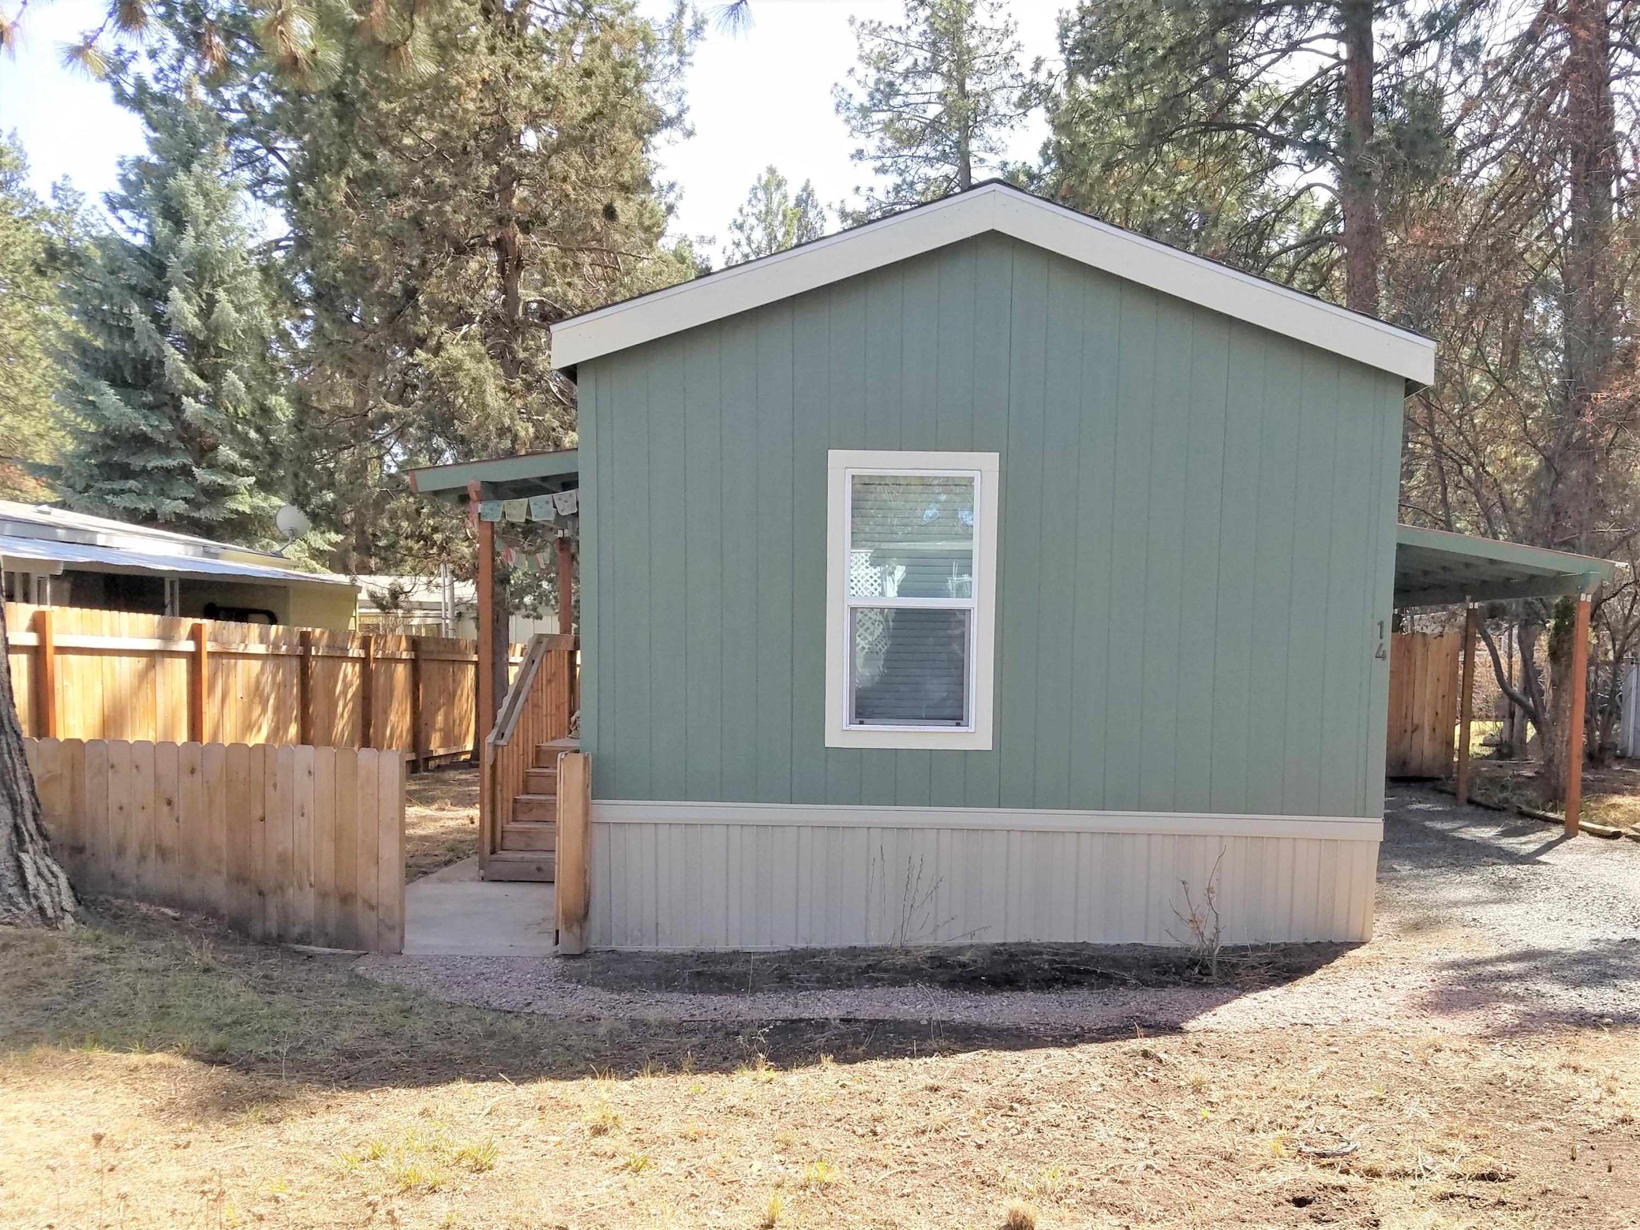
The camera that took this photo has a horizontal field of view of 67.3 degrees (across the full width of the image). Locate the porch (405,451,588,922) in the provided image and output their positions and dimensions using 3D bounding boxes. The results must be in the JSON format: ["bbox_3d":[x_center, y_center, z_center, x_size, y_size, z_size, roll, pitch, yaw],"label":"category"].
[{"bbox_3d":[-2.059,0.346,10.055,1.558,3.080,3.300,1,1,2],"label":"porch"}]

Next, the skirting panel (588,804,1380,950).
[{"bbox_3d":[0.916,1.535,7.130,4.620,0.820,0.080,1,1,2],"label":"skirting panel"}]

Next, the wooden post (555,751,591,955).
[{"bbox_3d":[-1.414,1.370,7.060,0.180,1.160,0.160,1,1,2],"label":"wooden post"}]

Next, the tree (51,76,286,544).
[{"bbox_3d":[-13.701,-4.773,26.172,5.100,13.151,5.100,1,1,2],"label":"tree"}]

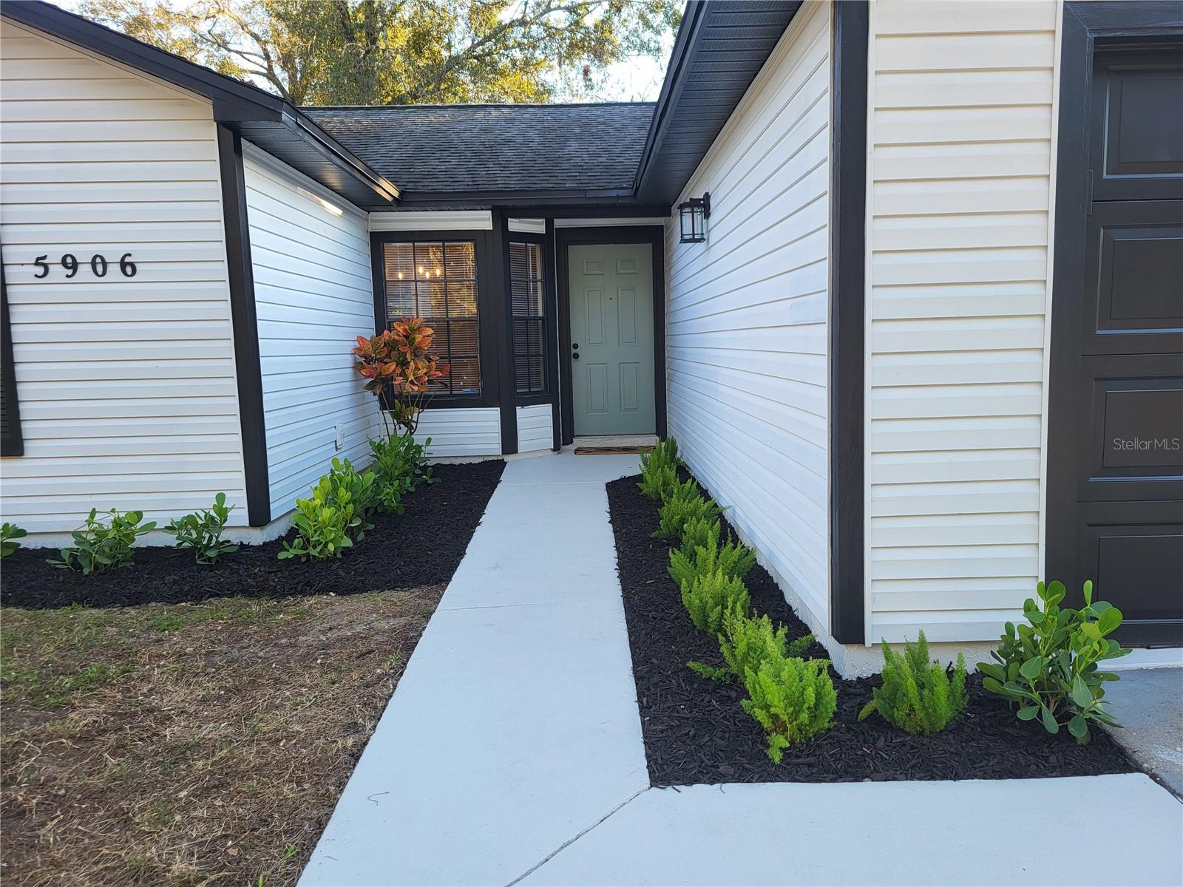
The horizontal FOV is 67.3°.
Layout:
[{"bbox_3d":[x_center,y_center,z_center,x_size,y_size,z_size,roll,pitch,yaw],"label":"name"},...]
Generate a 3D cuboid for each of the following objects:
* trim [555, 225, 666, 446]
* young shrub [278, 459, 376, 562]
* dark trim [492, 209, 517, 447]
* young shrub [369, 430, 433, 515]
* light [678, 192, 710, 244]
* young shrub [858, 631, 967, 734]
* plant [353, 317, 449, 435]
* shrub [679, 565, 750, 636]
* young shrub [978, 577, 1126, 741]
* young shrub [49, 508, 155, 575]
[{"bbox_3d":[0.218,-1.132,9.444,1.126,2.271,0.130,-1,6,0],"label":"trim"},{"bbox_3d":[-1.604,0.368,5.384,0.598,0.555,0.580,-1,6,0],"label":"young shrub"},{"bbox_3d":[-0.828,-1.048,8.546,0.148,2.316,0.090,-2,7,0],"label":"dark trim"},{"bbox_3d":[-1.452,0.187,6.734,0.497,0.537,0.520,-1,6,0],"label":"young shrub"},{"bbox_3d":[0.684,-1.524,6.031,0.225,0.340,0.180,-2,7,0],"label":"light"},{"bbox_3d":[1.030,0.747,2.850,0.351,0.300,0.300,-2,7,0],"label":"young shrub"},{"bbox_3d":[-1.614,-0.389,7.594,0.818,1.365,0.750,-2,7,0],"label":"plant"},{"bbox_3d":[0.542,0.667,3.904,0.309,0.273,0.310,-1,6,0],"label":"shrub"},{"bbox_3d":[1.525,0.677,2.926,0.508,0.468,0.440,-1,6,0],"label":"young shrub"},{"bbox_3d":[-2.780,0.538,5.044,0.606,0.340,0.460,-2,7,0],"label":"young shrub"}]

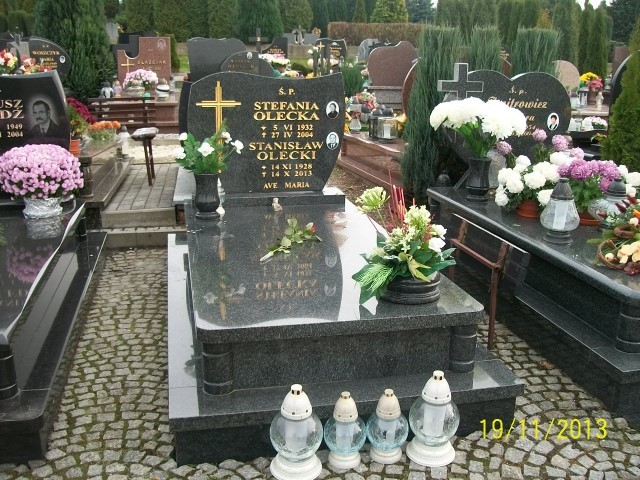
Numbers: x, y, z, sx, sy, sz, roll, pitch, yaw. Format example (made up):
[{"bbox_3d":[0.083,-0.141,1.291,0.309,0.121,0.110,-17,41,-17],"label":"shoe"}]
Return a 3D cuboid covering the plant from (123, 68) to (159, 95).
[{"bbox_3d":[-2.940,-2.587,10.900,0.570,0.410,0.530,-2,15,-12],"label":"plant"}]

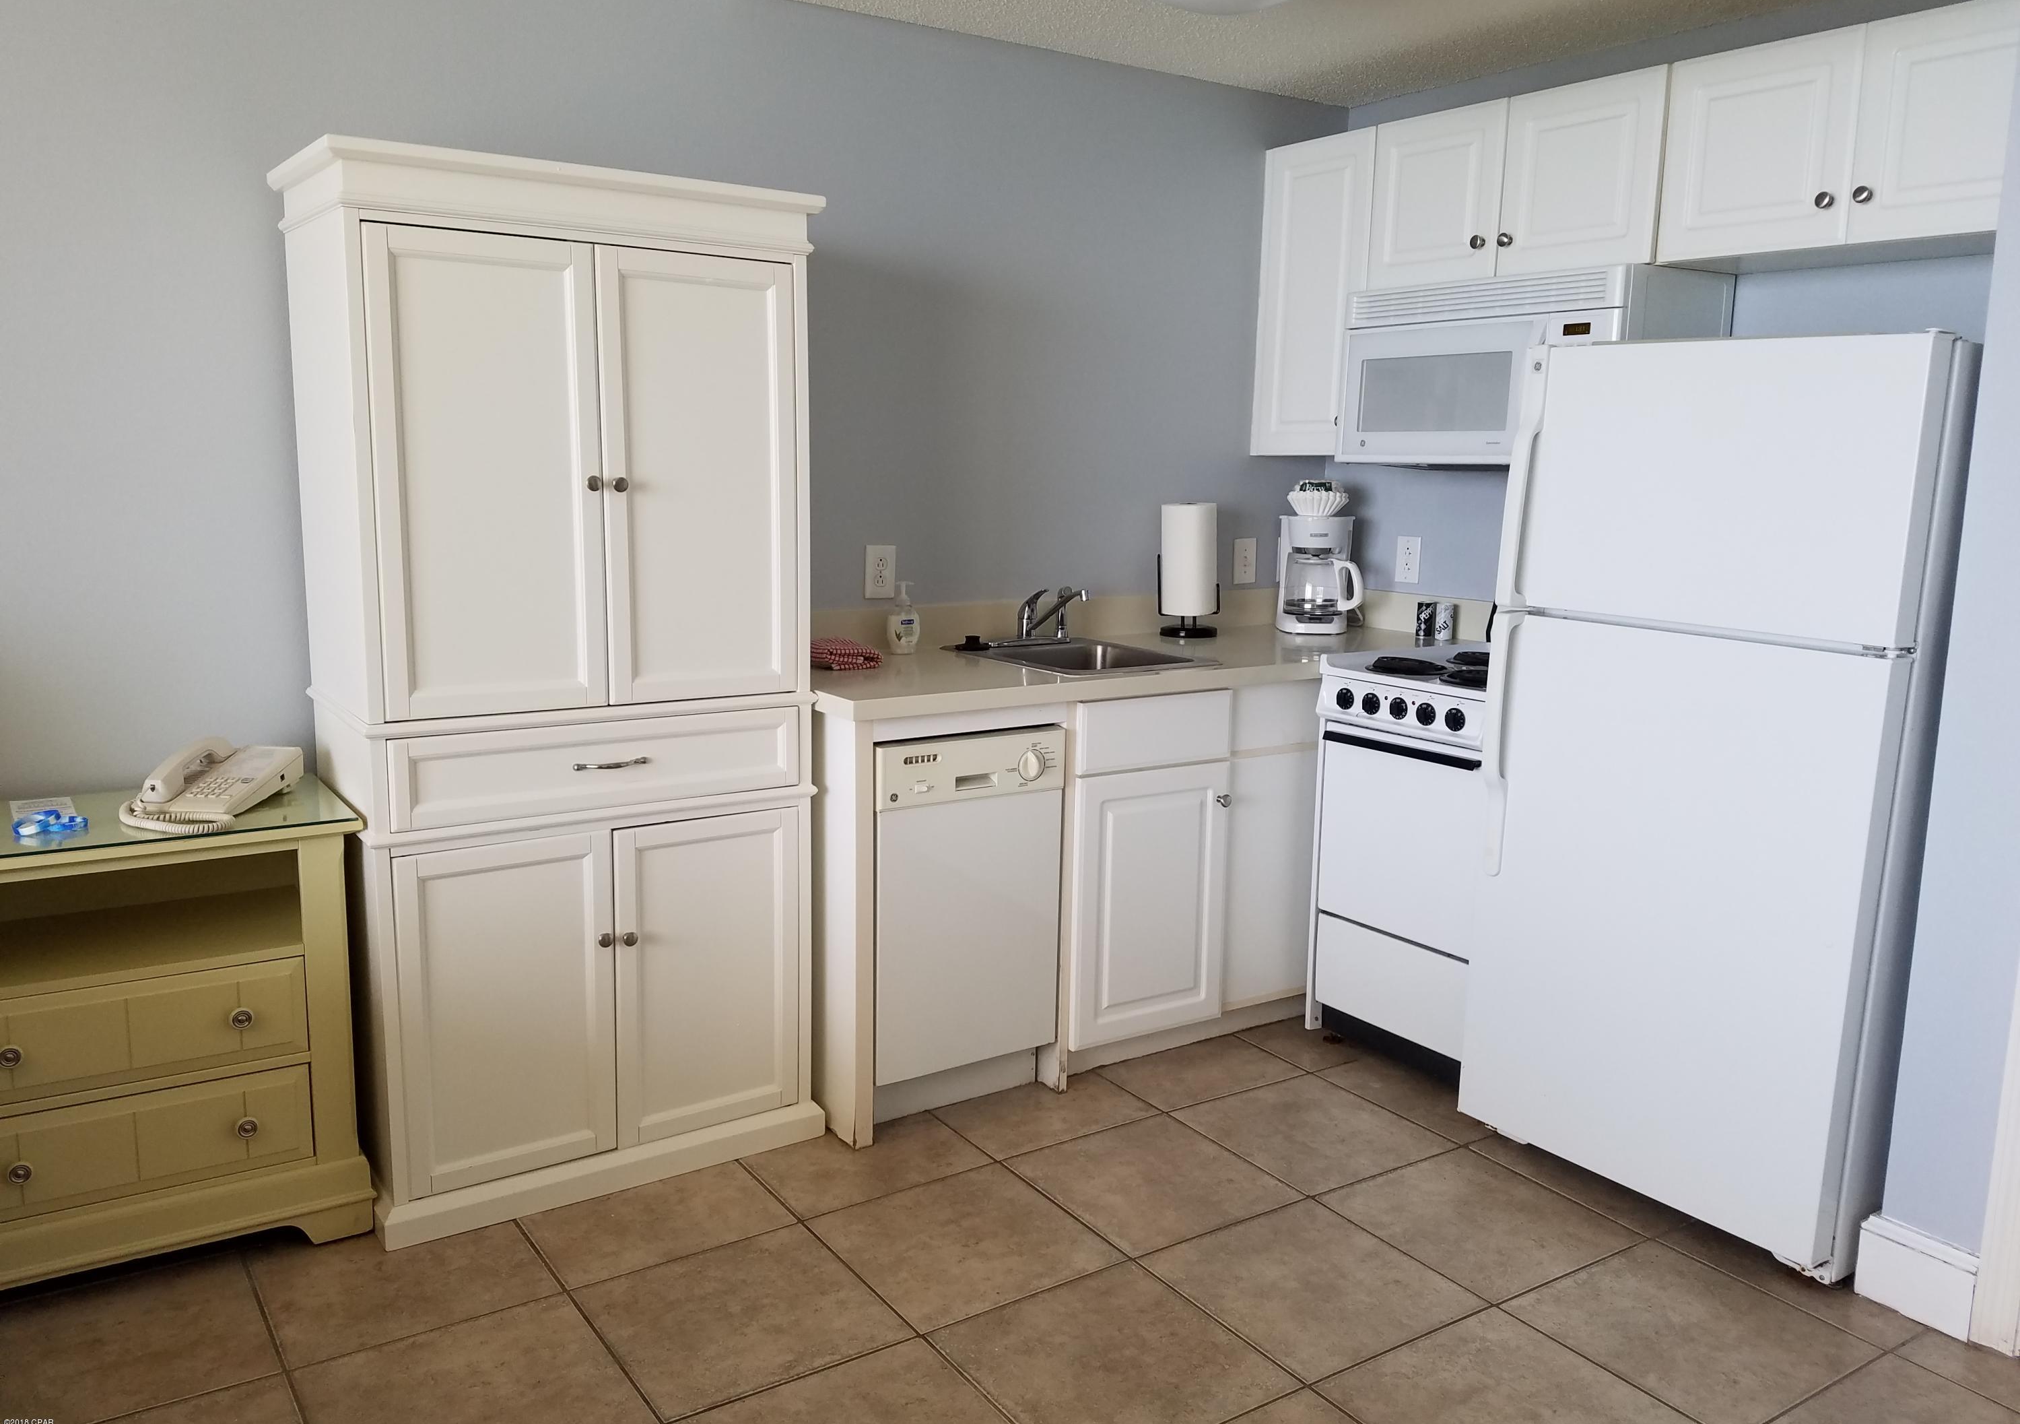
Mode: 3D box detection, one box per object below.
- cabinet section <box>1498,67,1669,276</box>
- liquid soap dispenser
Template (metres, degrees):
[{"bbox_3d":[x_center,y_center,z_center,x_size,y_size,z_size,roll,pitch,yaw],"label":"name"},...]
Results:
[{"bbox_3d":[1.323,-1.131,3.264,0.320,0.374,0.380,-5,12,-33],"label":"cabinet section"},{"bbox_3d":[-0.250,-0.225,3.555,0.072,0.168,0.047,-2,10,-19],"label":"liquid soap dispenser"}]

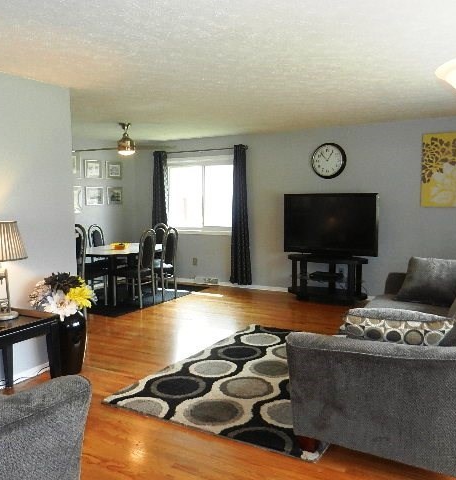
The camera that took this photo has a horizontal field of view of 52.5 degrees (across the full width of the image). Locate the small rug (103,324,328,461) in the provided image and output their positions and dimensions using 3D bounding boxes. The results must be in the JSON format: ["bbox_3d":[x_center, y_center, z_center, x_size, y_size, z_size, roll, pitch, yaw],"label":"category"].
[{"bbox_3d":[0.367,1.103,3.932,1.584,0.016,2.336,3,6,30],"label":"small rug"}]

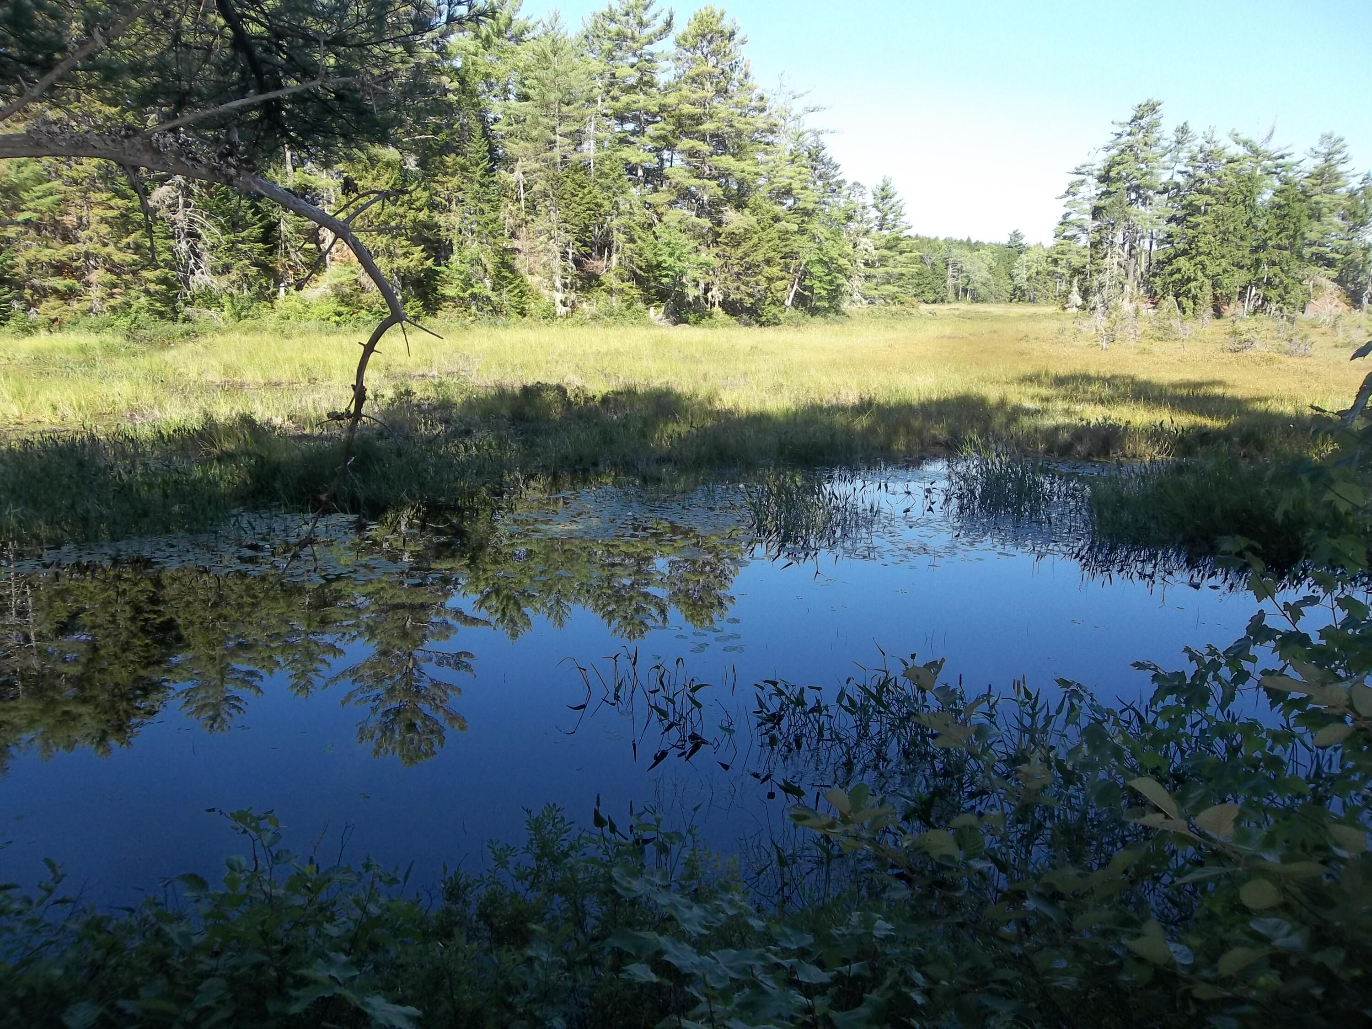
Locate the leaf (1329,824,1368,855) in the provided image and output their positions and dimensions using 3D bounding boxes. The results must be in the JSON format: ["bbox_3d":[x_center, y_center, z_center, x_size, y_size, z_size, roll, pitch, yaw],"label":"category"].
[{"bbox_3d":[0.929,0.455,1.500,0.042,0.018,0.050,-41,44,-12],"label":"leaf"}]

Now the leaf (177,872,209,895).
[{"bbox_3d":[-1.060,0.794,2.300,0.076,0.018,0.046,20,34,10],"label":"leaf"}]

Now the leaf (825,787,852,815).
[{"bbox_3d":[0.256,0.482,1.800,0.044,0.018,0.054,-39,56,-23],"label":"leaf"}]

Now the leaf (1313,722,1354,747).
[{"bbox_3d":[0.908,0.309,1.500,0.058,0.018,0.038,-22,40,2],"label":"leaf"}]

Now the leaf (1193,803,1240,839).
[{"bbox_3d":[0.743,0.429,1.500,0.056,0.018,0.072,6,31,27],"label":"leaf"}]

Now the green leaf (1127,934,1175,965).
[{"bbox_3d":[0.650,0.610,1.500,0.058,0.018,0.038,24,52,39],"label":"green leaf"}]

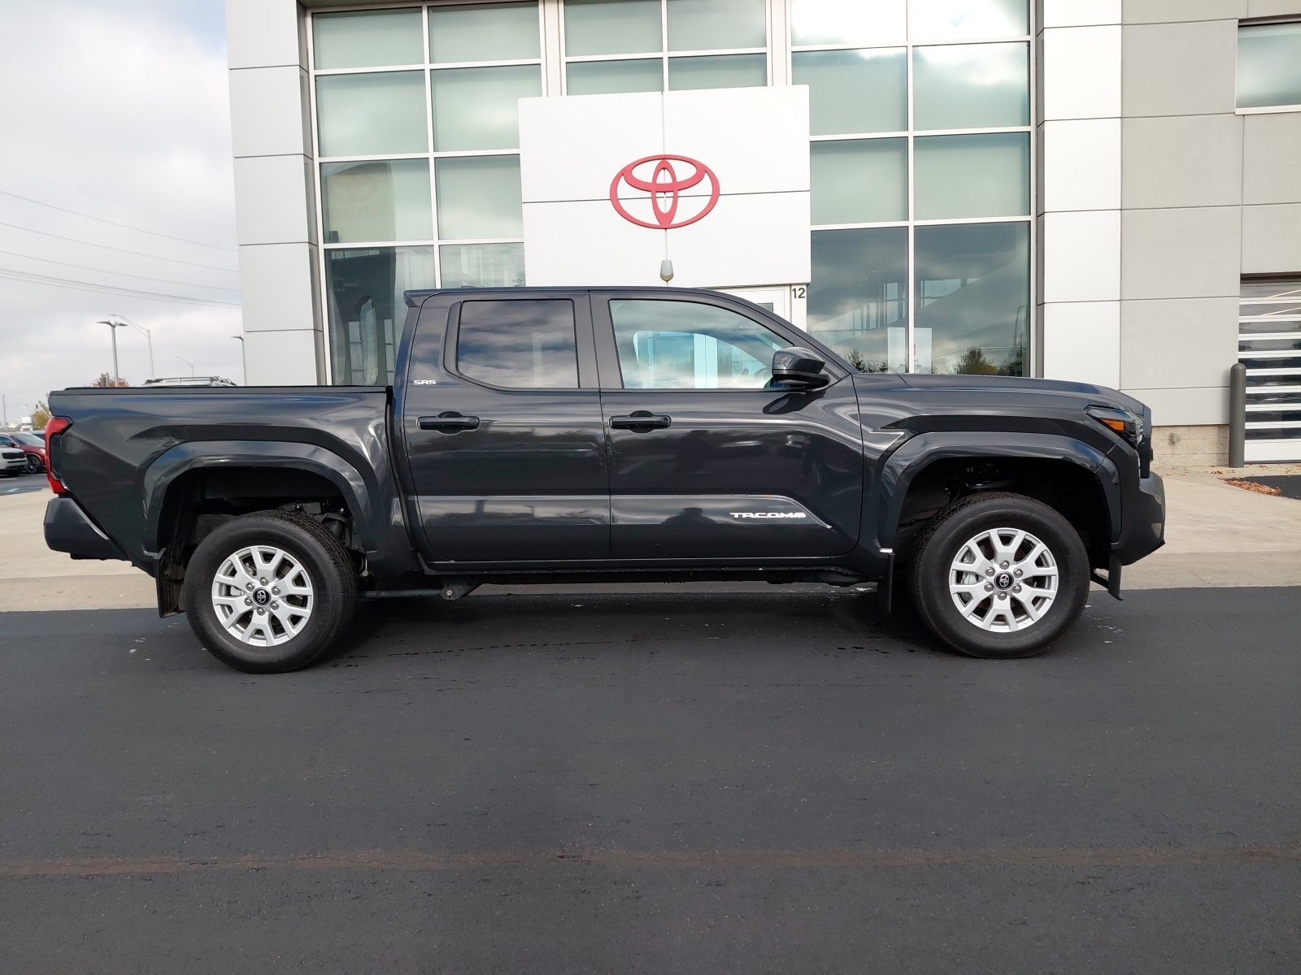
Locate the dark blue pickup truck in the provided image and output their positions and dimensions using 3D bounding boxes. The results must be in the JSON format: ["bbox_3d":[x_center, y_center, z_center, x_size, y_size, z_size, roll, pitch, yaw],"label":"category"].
[{"bbox_3d":[-0.174,-0.158,5.092,5.410,1.870,2.020,-1,4,3],"label":"dark blue pickup truck"}]

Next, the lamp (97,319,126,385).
[{"bbox_3d":[-27.935,-5.033,49.254,0.450,7.290,1.650,1,5,33],"label":"lamp"}]

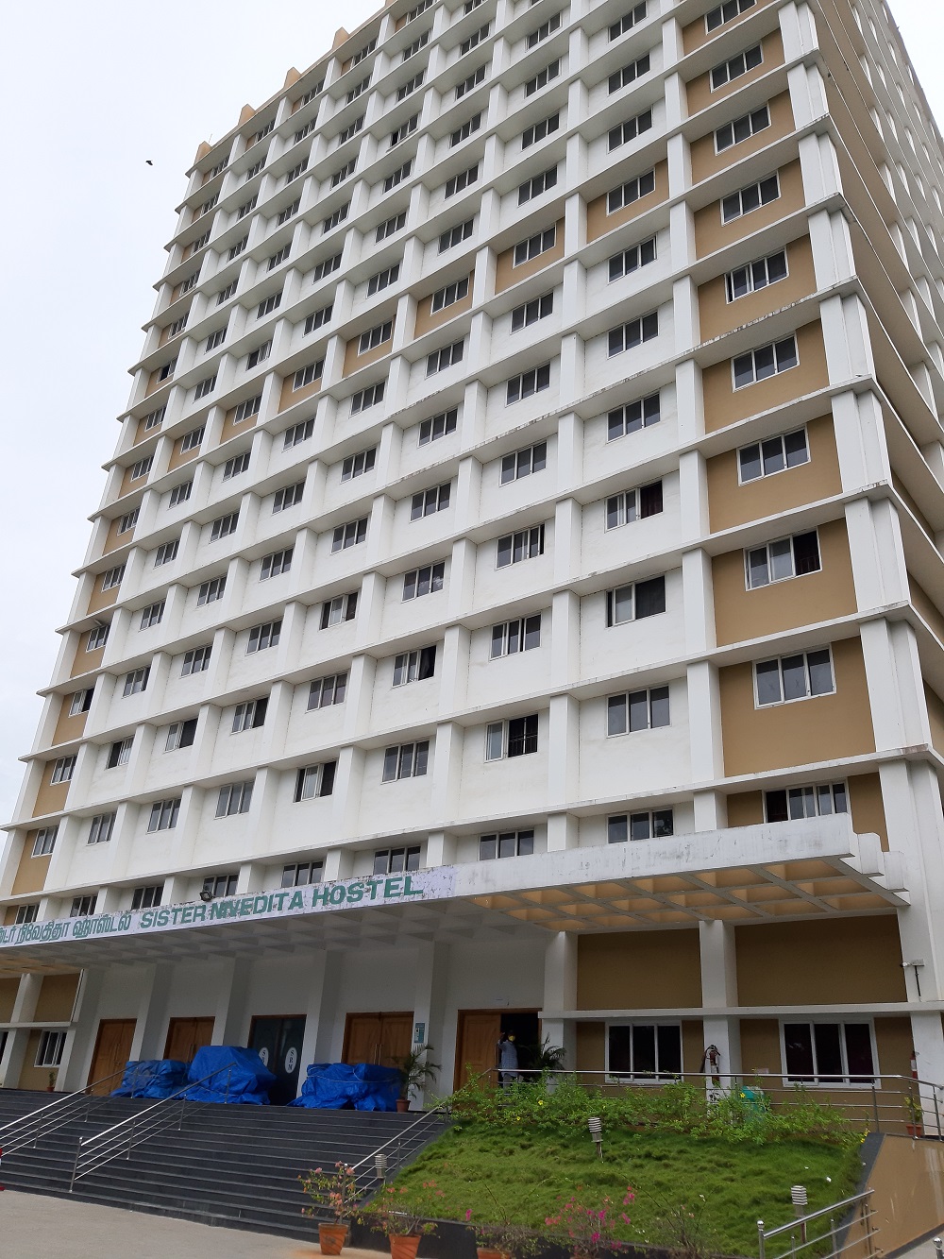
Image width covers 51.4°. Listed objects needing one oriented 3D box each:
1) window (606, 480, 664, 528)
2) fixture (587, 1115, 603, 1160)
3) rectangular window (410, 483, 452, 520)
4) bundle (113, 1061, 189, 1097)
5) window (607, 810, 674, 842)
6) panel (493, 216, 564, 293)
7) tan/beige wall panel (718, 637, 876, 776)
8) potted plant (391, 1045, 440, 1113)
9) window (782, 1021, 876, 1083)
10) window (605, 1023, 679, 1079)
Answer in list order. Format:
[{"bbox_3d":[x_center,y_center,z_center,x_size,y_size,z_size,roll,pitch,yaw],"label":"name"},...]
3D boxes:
[{"bbox_3d":[4.445,-3.388,26.855,1.769,1.079,0.100,-17,-34,35],"label":"window"},{"bbox_3d":[1.945,7.956,15.351,0.180,0.600,0.180,-17,-34,35],"label":"fixture"},{"bbox_3d":[-1.335,-4.124,31.900,1.758,1.131,0.120,-17,-34,35],"label":"rectangular window"},{"bbox_3d":[-8.168,11.546,25.172,1.900,0.860,0.900,-17,-34,35],"label":"bundle"},{"bbox_3d":[3.888,4.712,22.651,1.739,1.094,0.100,-17,-34,35],"label":"window"},{"bbox_3d":[2.053,-12.434,33.568,3.133,2.806,0.100,-17,-34,35],"label":"panel"},{"bbox_3d":[6.956,1.758,20.965,3.340,2.777,0.100,-17,-34,35],"label":"tan/beige wall panel"},{"bbox_3d":[-1.246,9.784,21.351,0.930,1.427,0.900,5,-27,-1],"label":"potted plant"},{"bbox_3d":[6.635,7.904,18.293,1.739,1.125,0.100,-17,-34,35],"label":"window"},{"bbox_3d":[3.528,8.657,20.141,1.795,1.193,0.120,-17,-34,35],"label":"window"}]

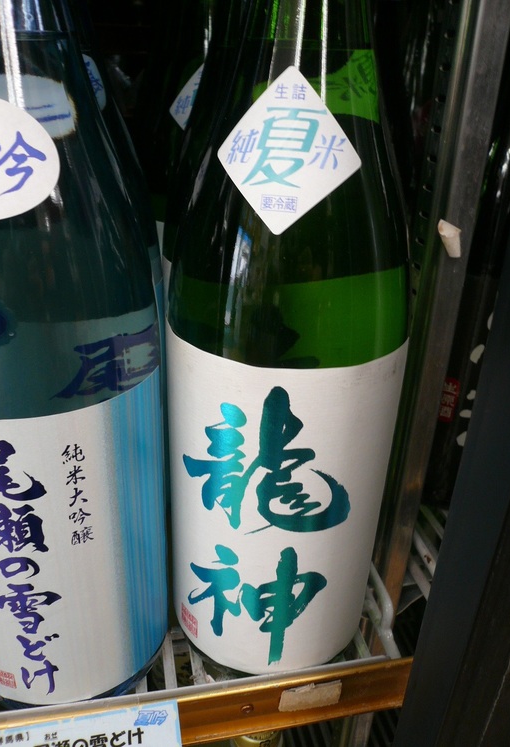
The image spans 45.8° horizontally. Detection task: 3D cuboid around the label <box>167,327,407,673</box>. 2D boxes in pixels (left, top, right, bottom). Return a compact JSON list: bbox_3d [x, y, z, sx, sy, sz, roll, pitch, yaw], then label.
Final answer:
[{"bbox_3d":[0.006,0.059,0.283,0.105,0.170,0.061,8,28,11],"label":"label"}]

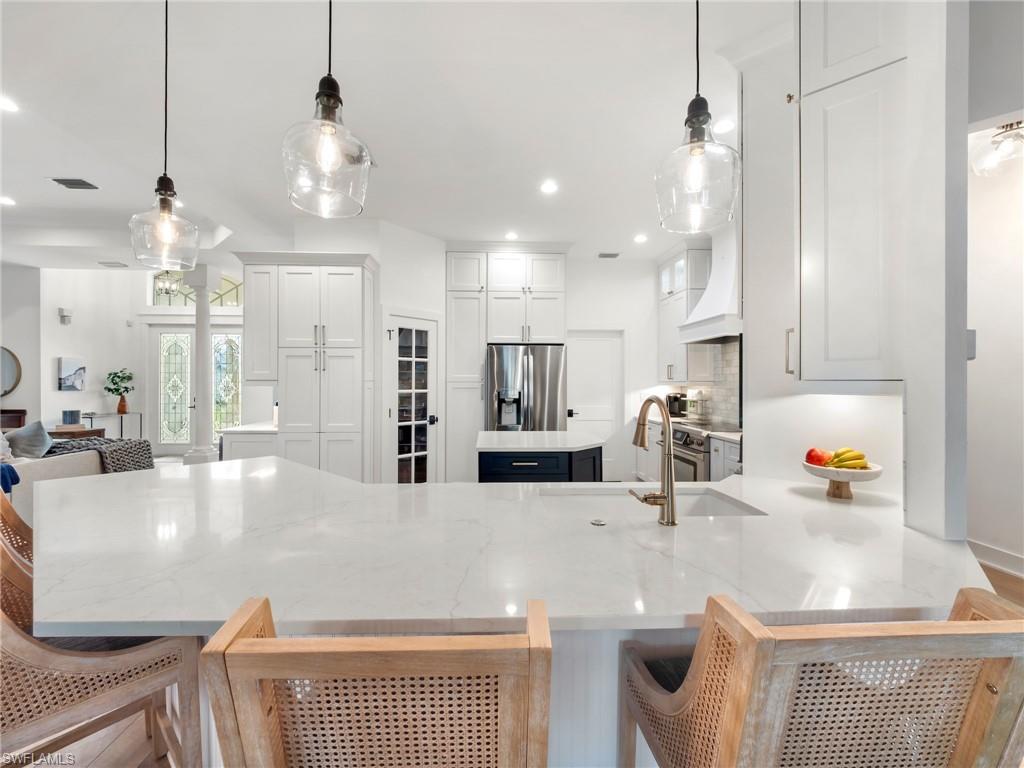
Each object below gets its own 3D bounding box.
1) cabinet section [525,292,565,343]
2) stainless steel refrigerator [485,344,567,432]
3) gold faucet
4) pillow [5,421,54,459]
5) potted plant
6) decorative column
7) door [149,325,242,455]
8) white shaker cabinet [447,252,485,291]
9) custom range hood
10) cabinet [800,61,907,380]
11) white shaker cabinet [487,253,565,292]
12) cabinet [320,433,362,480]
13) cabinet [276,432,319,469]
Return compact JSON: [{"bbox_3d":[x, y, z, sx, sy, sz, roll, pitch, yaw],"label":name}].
[{"bbox_3d":[0.376,-0.793,5.220,0.470,0.597,0.580,0,0,-2],"label":"cabinet section"},{"bbox_3d":[0.165,0.437,5.060,0.910,1.780,0.740,0,0,-2],"label":"stainless steel refrigerator"},{"bbox_3d":[0.447,0.242,1.430,0.160,0.410,0.250,0,0,-7],"label":"gold faucet"},{"bbox_3d":[-4.140,0.490,3.580,0.400,0.400,0.160,2,-7,-18],"label":"pillow"},{"bbox_3d":[-6.760,0.129,7.150,0.440,0.790,0.420,0,0,-2],"label":"potted plant"},{"bbox_3d":[-4.470,-0.186,6.020,0.340,3.020,0.340,0,0,-2],"label":"decorative column"},{"bbox_3d":[-5.690,0.126,7.580,1.850,2.380,0.090,0,0,-2],"label":"door"},{"bbox_3d":[-0.533,-1.298,5.080,0.460,0.460,0.600,0,0,-2],"label":"white shaker cabinet"},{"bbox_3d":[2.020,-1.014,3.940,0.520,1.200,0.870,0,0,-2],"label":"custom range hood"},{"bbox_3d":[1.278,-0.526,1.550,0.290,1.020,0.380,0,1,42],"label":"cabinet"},{"bbox_3d":[0.151,-1.298,5.100,0.915,0.460,0.600,0,0,-2],"label":"white shaker cabinet"},{"bbox_3d":[-1.550,0.846,3.960,0.385,0.800,0.450,0,0,-2],"label":"cabinet"},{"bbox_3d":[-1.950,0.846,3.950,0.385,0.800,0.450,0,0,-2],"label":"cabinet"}]

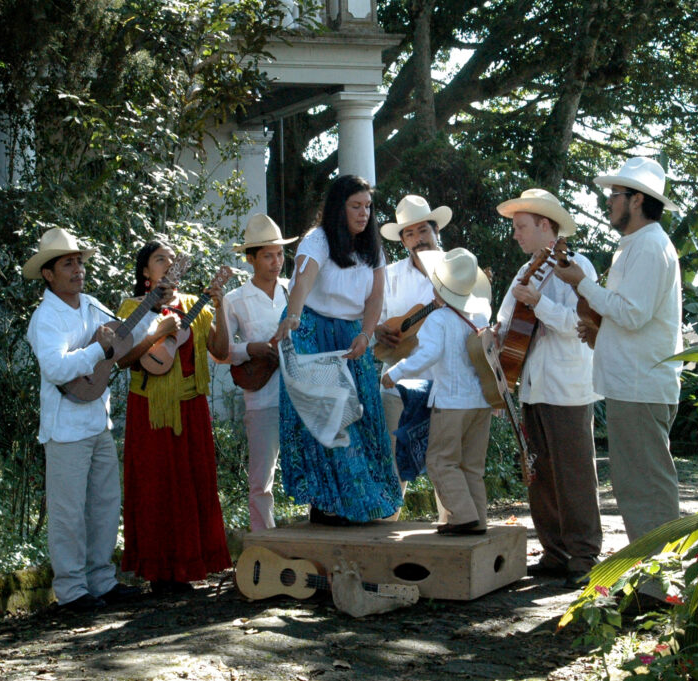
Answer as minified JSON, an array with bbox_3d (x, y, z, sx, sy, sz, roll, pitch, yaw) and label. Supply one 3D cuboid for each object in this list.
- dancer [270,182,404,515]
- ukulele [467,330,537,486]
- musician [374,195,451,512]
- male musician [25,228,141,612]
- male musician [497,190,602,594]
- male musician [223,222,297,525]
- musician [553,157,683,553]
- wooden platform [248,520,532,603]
[{"bbox_3d":[-0.050,0.042,6.970,0.570,1.651,0.540,-2,1,-34],"label":"dancer"},{"bbox_3d":[0.683,0.297,6.750,0.105,0.740,0.230,-16,-2,19],"label":"ukulele"},{"bbox_3d":[0.329,0.176,7.420,0.540,1.817,0.450,-1,1,-9],"label":"musician"},{"bbox_3d":[-1.200,0.341,6.680,0.510,1.695,0.460,-2,2,-41],"label":"male musician"},{"bbox_3d":[0.920,0.209,6.780,0.500,1.812,0.520,-2,1,-28],"label":"male musician"},{"bbox_3d":[-0.430,0.237,7.520,0.520,1.755,0.440,-2,1,-22],"label":"male musician"},{"bbox_3d":[1.103,0.170,6.050,0.540,1.846,0.520,-1,1,9],"label":"musician"},{"bbox_3d":[0.168,1.014,6.904,1.170,0.230,0.630,-2,1,29],"label":"wooden platform"}]

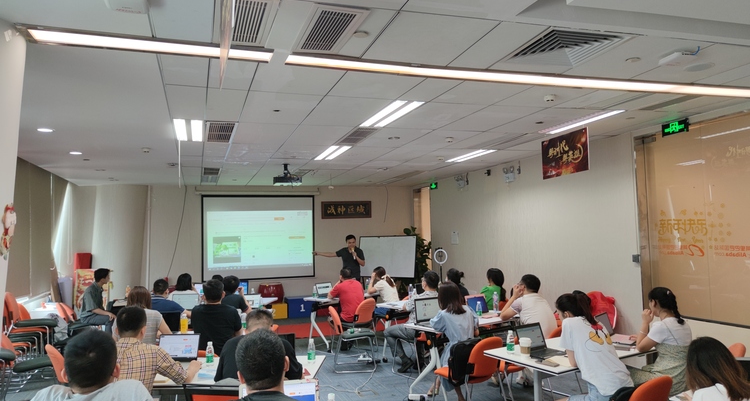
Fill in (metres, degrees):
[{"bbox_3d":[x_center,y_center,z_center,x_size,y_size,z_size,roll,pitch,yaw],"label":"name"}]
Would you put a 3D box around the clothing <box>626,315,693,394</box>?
[{"bbox_3d":[2.067,1.152,3.696,0.430,0.740,0.600,1,-4,-33],"label":"clothing"}]

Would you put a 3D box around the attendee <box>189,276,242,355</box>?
[{"bbox_3d":[-1.516,1.451,5.046,0.520,1.375,0.780,-1,-4,0],"label":"attendee"}]

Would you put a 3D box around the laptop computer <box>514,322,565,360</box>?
[{"bbox_3d":[1.360,1.146,4.243,0.300,0.200,0.290,0,-4,-27],"label":"laptop computer"}]

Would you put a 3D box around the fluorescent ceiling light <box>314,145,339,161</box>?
[{"bbox_3d":[-0.683,-0.659,7.277,0.110,0.050,1.180,-1,-4,-19],"label":"fluorescent ceiling light"}]

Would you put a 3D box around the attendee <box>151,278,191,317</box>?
[{"bbox_3d":[-2.578,1.612,6.400,0.520,1.300,0.750,-2,-4,-3],"label":"attendee"}]

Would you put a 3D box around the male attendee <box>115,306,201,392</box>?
[{"bbox_3d":[-1.647,1.402,3.757,0.550,1.315,0.800,-2,-4,5],"label":"male attendee"}]

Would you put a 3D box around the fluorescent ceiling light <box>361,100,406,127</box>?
[{"bbox_3d":[0.062,-0.832,5.033,0.110,0.050,1.150,-1,-4,-19],"label":"fluorescent ceiling light"}]

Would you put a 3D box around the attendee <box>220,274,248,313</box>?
[{"bbox_3d":[-1.667,1.553,6.198,0.500,1.325,0.780,-1,-4,0],"label":"attendee"}]

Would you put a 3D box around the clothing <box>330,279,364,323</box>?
[{"bbox_3d":[-0.412,1.514,7.800,0.500,0.640,0.420,1,-5,-38],"label":"clothing"}]

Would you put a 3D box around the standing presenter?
[{"bbox_3d":[-0.672,1.565,10.244,1.000,1.767,0.420,-1,-4,0],"label":"standing presenter"}]

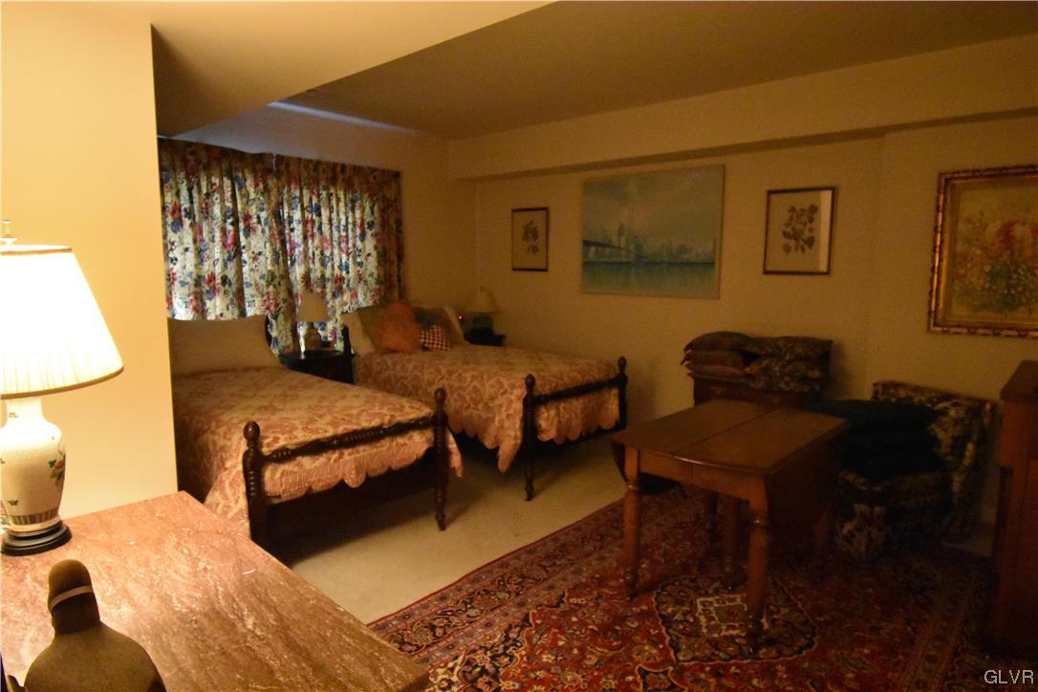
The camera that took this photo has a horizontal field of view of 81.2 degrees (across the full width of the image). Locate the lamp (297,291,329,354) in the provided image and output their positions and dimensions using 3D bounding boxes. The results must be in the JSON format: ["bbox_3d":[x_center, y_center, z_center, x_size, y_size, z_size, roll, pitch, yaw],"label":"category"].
[{"bbox_3d":[-1.522,-0.174,4.450,0.248,0.465,0.248,7,10,41],"label":"lamp"}]

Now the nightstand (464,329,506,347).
[{"bbox_3d":[-0.425,0.286,5.742,0.441,0.773,0.412,7,10,41],"label":"nightstand"}]

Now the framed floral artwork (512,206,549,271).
[{"bbox_3d":[0.091,-0.983,5.600,0.451,0.573,0.025,7,10,41],"label":"framed floral artwork"}]

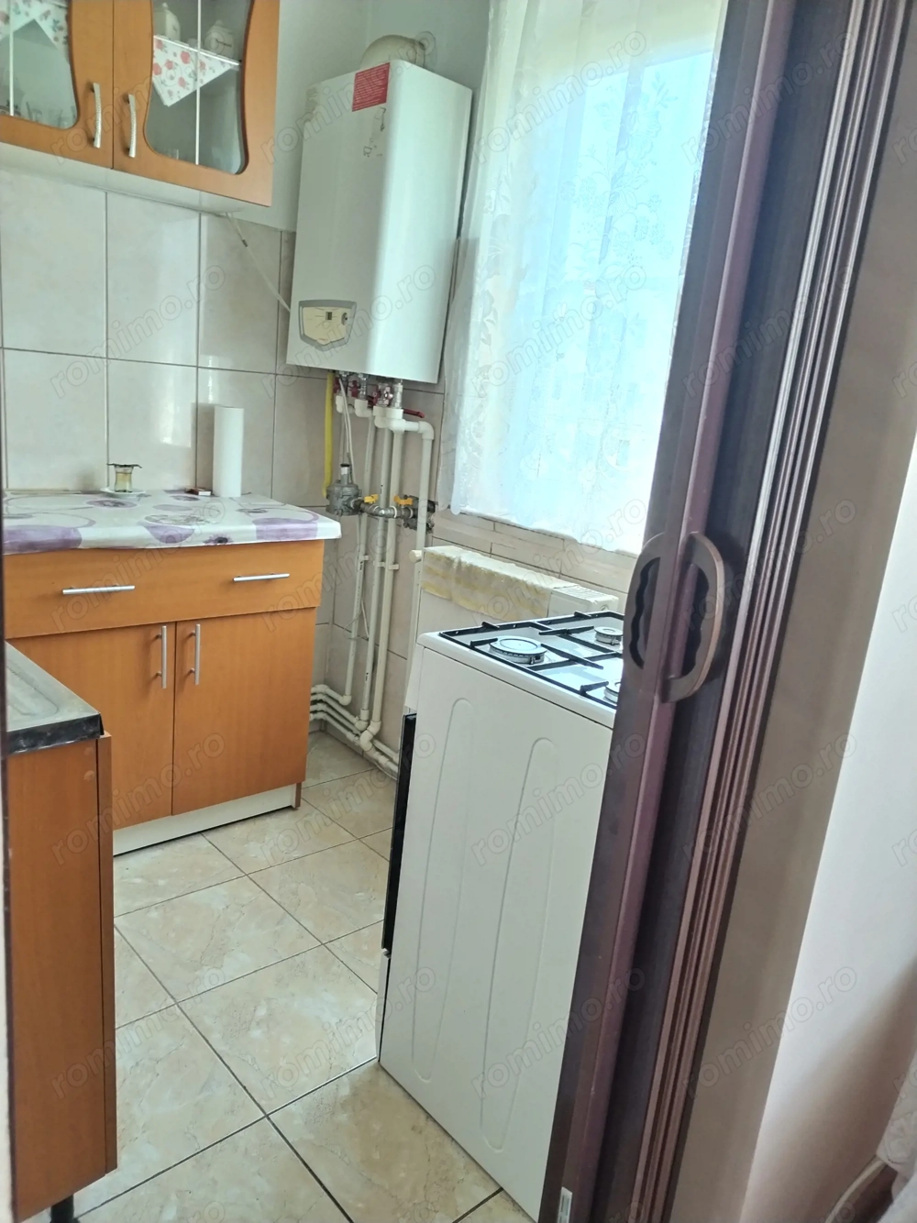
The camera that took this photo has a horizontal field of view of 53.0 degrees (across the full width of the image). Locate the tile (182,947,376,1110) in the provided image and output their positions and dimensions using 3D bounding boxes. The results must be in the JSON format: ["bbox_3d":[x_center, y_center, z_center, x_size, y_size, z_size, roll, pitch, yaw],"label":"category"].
[{"bbox_3d":[-0.313,0.807,1.806,0.342,0.010,0.342,-7,20,-41],"label":"tile"}]

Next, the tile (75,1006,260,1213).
[{"bbox_3d":[-0.569,0.841,1.577,0.342,0.010,0.342,-7,20,-41],"label":"tile"}]

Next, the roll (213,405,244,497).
[{"bbox_3d":[-0.658,-0.457,2.627,0.078,0.249,0.078,5,14,-1],"label":"roll"}]

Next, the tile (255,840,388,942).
[{"bbox_3d":[-0.285,0.688,2.278,0.342,0.010,0.342,-7,20,-41],"label":"tile"}]

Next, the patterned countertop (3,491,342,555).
[{"bbox_3d":[-0.798,-0.233,2.287,0.866,0.043,0.531,-7,20,-41],"label":"patterned countertop"}]

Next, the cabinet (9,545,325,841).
[{"bbox_3d":[-0.842,0.177,2.393,0.797,0.809,0.486,-7,20,-41],"label":"cabinet"}]

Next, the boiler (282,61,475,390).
[{"bbox_3d":[-0.235,-1.030,2.519,0.254,0.734,0.392,-7,20,-41],"label":"boiler"}]

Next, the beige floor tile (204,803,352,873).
[{"bbox_3d":[-0.513,0.601,2.521,0.342,0.010,0.342,-7,20,-41],"label":"beige floor tile"}]

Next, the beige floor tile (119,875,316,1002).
[{"bbox_3d":[-0.541,0.721,2.049,0.342,0.010,0.342,-7,20,-41],"label":"beige floor tile"}]

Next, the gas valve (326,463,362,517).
[{"bbox_3d":[-0.341,-0.364,2.746,0.100,0.155,0.115,-7,19,-41],"label":"gas valve"}]

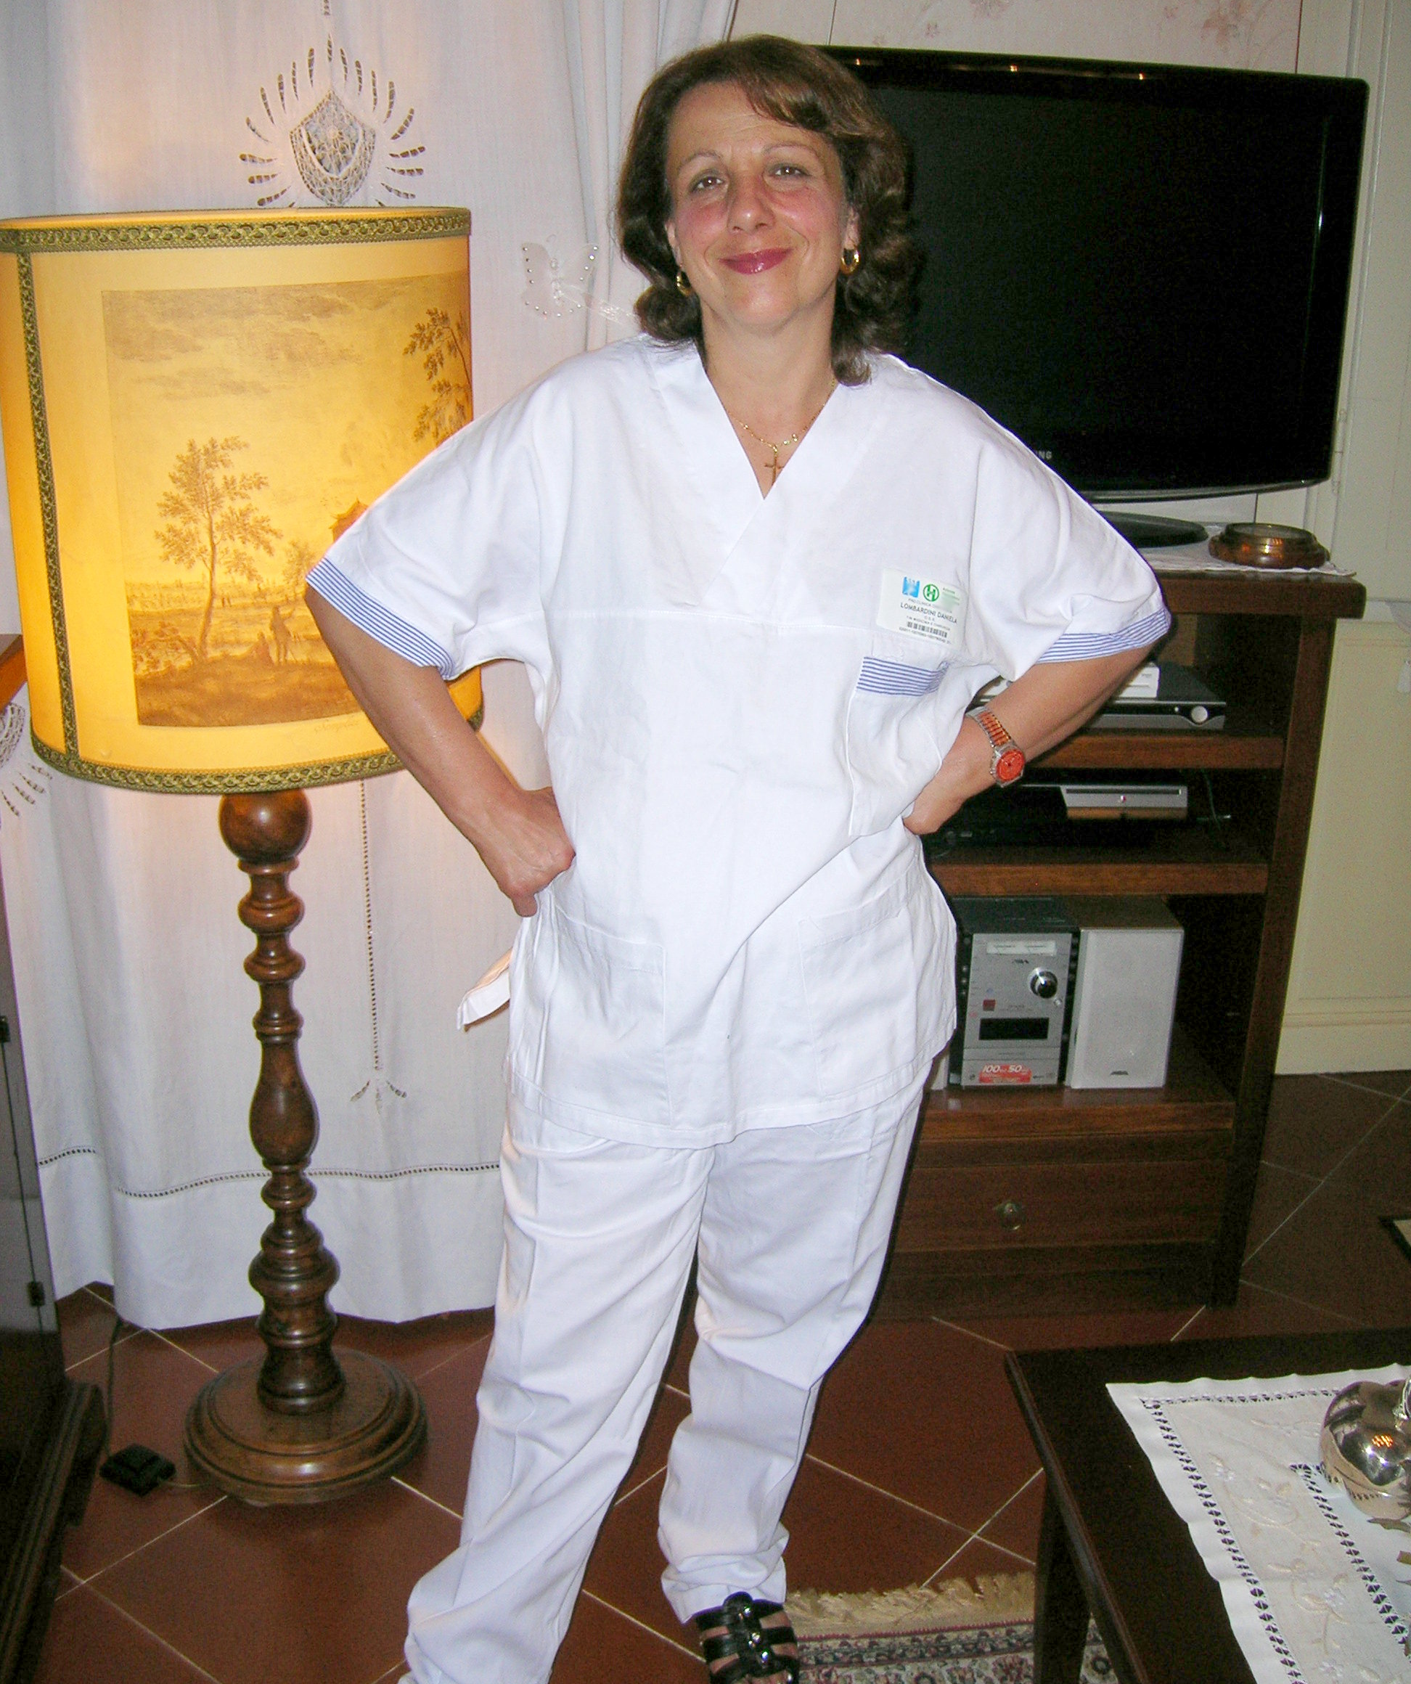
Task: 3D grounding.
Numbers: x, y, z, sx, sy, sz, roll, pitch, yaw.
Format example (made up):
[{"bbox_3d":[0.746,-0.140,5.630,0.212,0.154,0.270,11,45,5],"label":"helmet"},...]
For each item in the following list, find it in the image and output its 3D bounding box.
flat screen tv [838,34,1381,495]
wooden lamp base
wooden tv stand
[{"bbox_3d":[0.442,-0.727,2.445,0.855,0.550,0.110,-1,19,-7],"label":"flat screen tv"},{"bbox_3d":[-0.506,0.344,2.214,0.305,0.870,0.305,1,19,0],"label":"wooden lamp base"},{"bbox_3d":[0.419,0.112,2.653,0.782,1.053,0.422,0,19,-4],"label":"wooden tv stand"}]

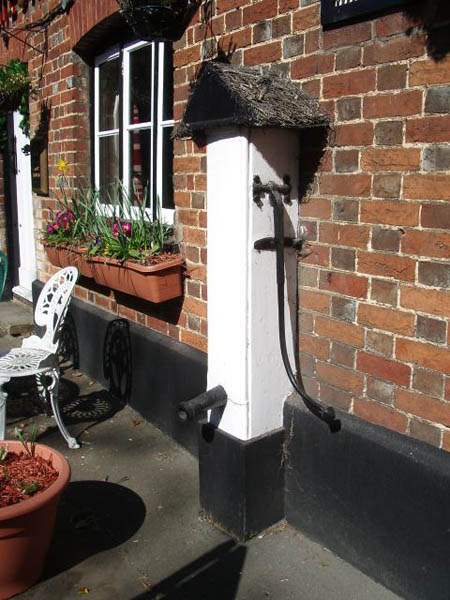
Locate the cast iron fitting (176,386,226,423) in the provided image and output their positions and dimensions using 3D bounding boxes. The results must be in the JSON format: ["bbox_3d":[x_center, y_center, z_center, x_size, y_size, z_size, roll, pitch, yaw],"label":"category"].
[{"bbox_3d":[-0.084,0.381,2.233,0.165,0.085,0.078,-18,19,-32],"label":"cast iron fitting"}]

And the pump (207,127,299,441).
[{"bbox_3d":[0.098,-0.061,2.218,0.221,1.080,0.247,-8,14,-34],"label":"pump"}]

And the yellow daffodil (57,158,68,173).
[{"bbox_3d":[-0.947,-0.783,3.534,0.070,0.080,0.055,2,12,9],"label":"yellow daffodil"}]

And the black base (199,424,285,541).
[{"bbox_3d":[0.074,0.651,2.349,0.222,0.369,0.286,-8,14,-34],"label":"black base"}]

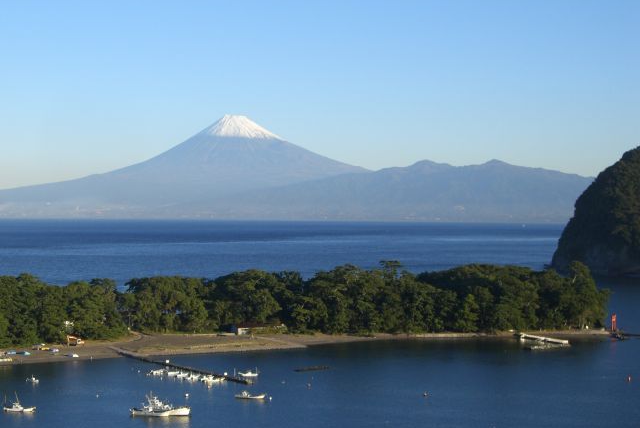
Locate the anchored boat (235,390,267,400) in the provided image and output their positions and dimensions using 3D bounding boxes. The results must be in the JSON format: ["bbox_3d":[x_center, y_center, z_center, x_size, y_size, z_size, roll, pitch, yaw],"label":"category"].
[{"bbox_3d":[-21.600,56.300,380.000,9.200,2.400,2.300,0,0,9],"label":"anchored boat"}]

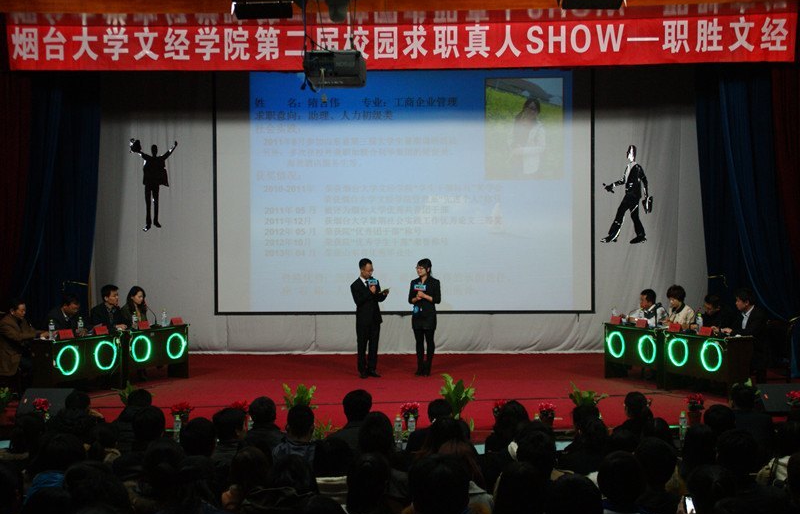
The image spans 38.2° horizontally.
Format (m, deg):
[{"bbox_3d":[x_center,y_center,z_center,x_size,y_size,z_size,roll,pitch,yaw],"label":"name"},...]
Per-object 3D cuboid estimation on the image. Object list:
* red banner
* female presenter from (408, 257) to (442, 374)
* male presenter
[{"bbox_3d":[-0.030,-2.795,15.102,10.307,0.621,0.050,0,2,2],"label":"red banner"},{"bbox_3d":[0.365,0.883,16.850,0.440,1.710,0.310,0,1,22],"label":"female presenter"},{"bbox_3d":[-0.434,0.898,17.000,0.470,1.740,0.370,-1,1,-36],"label":"male presenter"}]

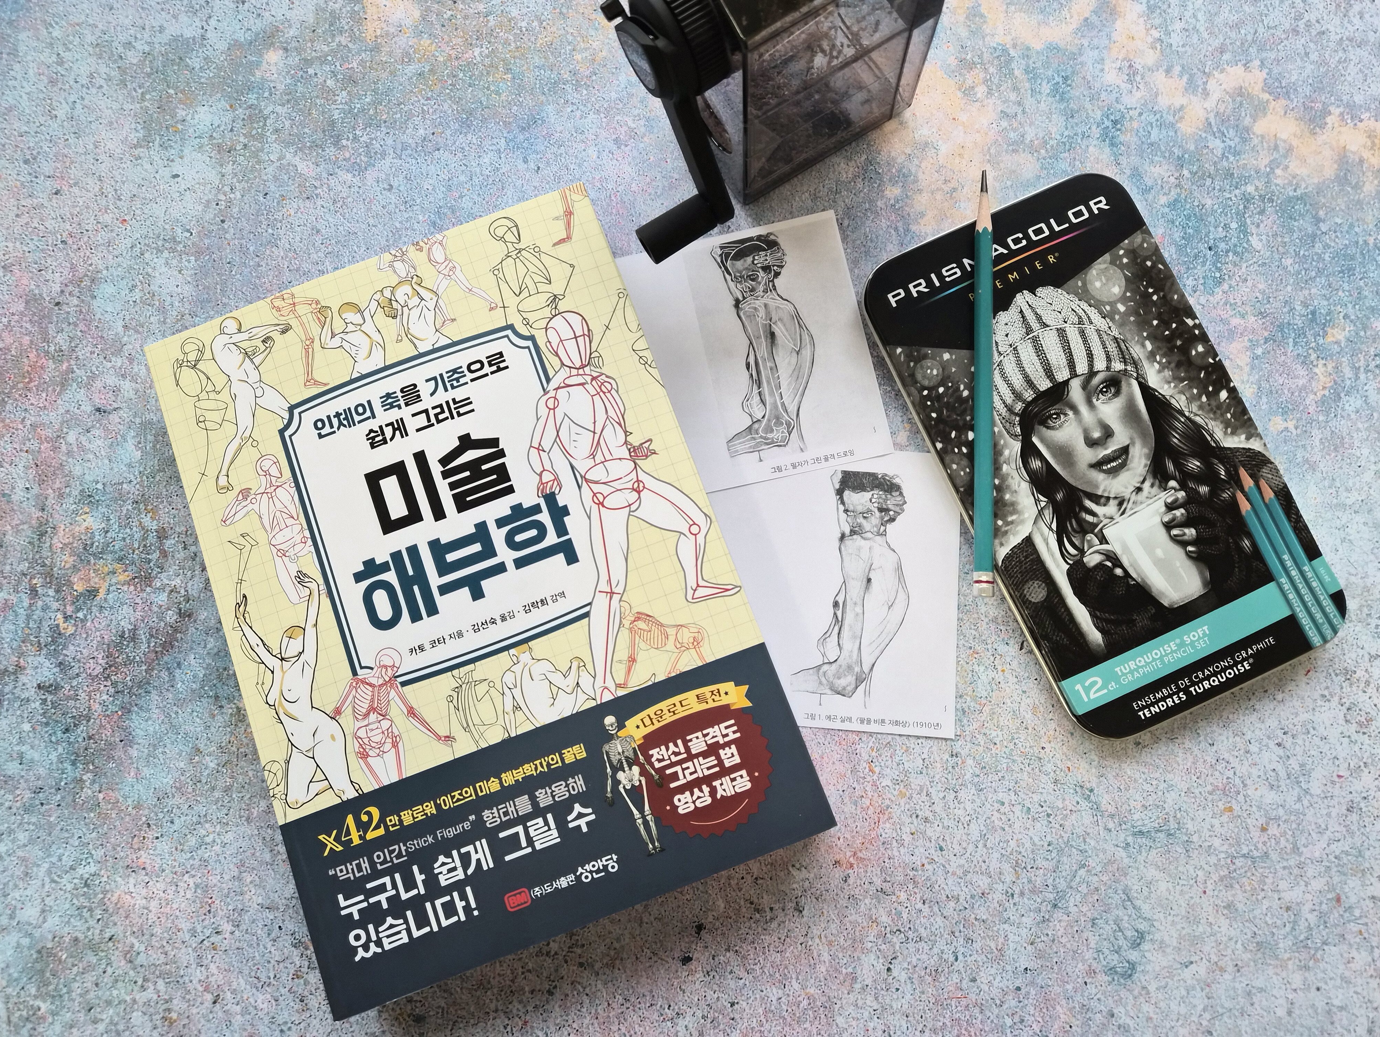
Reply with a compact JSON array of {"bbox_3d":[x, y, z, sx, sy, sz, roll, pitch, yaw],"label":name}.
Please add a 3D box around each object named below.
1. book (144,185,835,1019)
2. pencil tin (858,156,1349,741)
[{"bbox_3d":[-0.080,0.021,0.344,0.182,0.022,0.257,-21,80,-1],"label":"book"},{"bbox_3d":[0.151,-0.027,0.343,0.106,0.015,0.193,-24,80,-1],"label":"pencil tin"}]

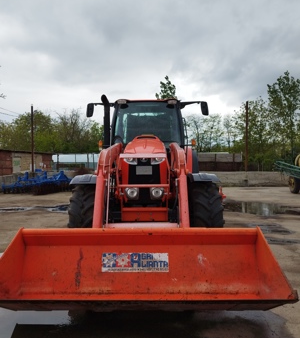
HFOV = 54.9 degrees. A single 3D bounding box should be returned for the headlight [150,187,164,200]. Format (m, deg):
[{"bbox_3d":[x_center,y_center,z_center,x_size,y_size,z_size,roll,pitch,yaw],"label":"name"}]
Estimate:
[{"bbox_3d":[0.092,0.294,3.530,0.165,0.150,0.120,0,2,1],"label":"headlight"}]

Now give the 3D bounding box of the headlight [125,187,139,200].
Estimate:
[{"bbox_3d":[-0.214,0.294,3.530,0.165,0.150,0.120,0,2,1],"label":"headlight"}]

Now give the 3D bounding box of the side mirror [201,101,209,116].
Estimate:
[{"bbox_3d":[1.047,-1.146,5.500,0.160,0.265,0.080,-1,2,-20],"label":"side mirror"}]

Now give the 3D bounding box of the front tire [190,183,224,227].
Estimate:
[{"bbox_3d":[0.765,0.755,4.300,0.420,1.200,1.200,0,2,1],"label":"front tire"}]

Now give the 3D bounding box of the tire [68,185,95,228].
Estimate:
[{"bbox_3d":[-0.850,0.755,4.300,0.420,1.200,1.200,0,2,1],"label":"tire"}]

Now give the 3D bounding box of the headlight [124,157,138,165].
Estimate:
[{"bbox_3d":[-0.231,-0.093,3.600,0.170,0.110,0.140,0,2,8],"label":"headlight"}]

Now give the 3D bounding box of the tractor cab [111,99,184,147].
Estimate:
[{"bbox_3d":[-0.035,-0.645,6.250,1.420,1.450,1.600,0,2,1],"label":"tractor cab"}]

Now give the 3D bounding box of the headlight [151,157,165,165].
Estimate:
[{"bbox_3d":[0.097,-0.093,3.600,0.170,0.110,0.140,0,2,-6],"label":"headlight"}]

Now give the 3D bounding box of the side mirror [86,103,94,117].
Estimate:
[{"bbox_3d":[-1.133,-1.114,5.500,0.160,0.265,0.080,1,2,20],"label":"side mirror"}]

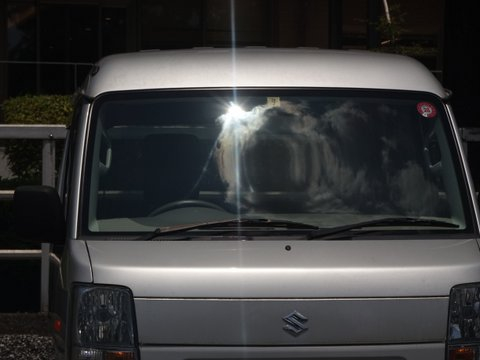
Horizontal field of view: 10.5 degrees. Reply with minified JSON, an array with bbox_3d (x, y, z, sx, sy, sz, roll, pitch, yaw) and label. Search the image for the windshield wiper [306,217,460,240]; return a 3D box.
[{"bbox_3d":[0.480,0.162,8.760,0.510,0.085,0.100,0,0,-10],"label":"windshield wiper"}]

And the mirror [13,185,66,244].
[{"bbox_3d":[-0.677,0.117,8.850,0.175,0.200,0.120,0,0,-4],"label":"mirror"}]

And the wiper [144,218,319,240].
[{"bbox_3d":[-0.028,0.164,8.700,0.575,0.080,0.100,0,0,-4],"label":"wiper"}]

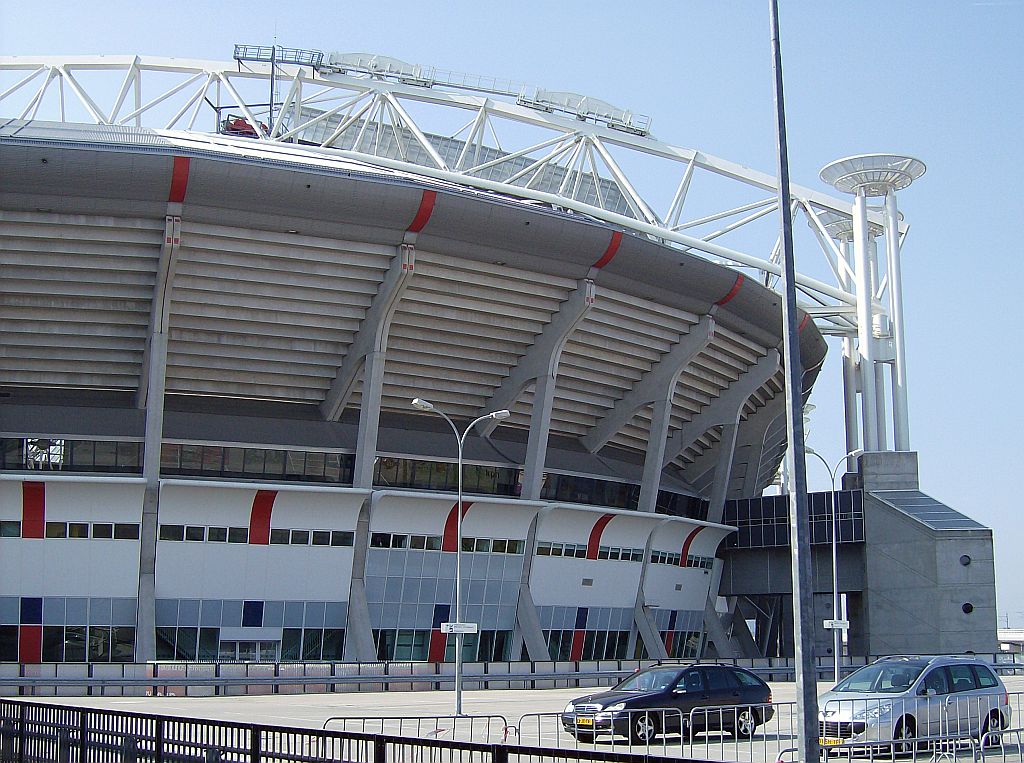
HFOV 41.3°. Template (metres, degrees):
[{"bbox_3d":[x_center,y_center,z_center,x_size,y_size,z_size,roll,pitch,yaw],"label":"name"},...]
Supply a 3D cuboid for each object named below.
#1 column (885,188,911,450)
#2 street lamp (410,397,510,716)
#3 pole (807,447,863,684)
[{"bbox_3d":[26.581,-4.403,93.709,0.953,18.593,0.953,0,-10,3],"label":"column"},{"bbox_3d":[-1.300,4.409,34.317,2.950,7.850,0.400,7,-12,-34],"label":"street lamp"},{"bbox_3d":[10.191,5.829,42.800,2.950,7.850,0.400,7,-12,-34],"label":"pole"}]

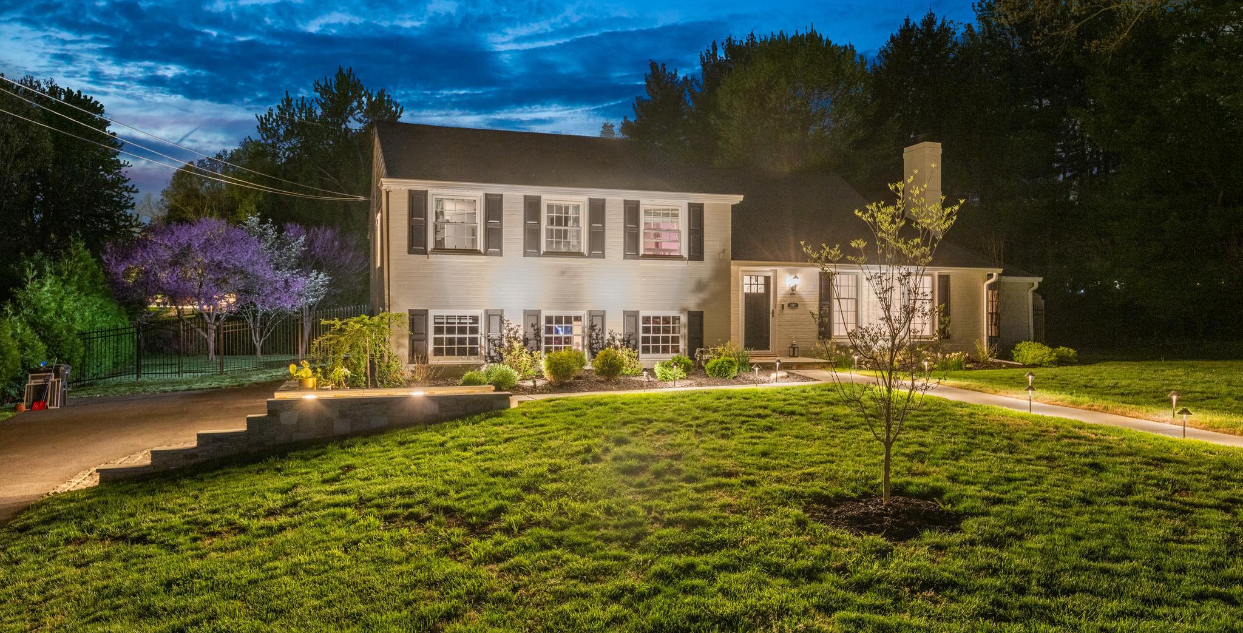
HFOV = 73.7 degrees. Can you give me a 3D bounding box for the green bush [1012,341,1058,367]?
[{"bbox_3d":[10.737,0.970,21.500,1.235,0.680,1.100,0,-1,-18],"label":"green bush"}]

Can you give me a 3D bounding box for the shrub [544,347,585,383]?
[{"bbox_3d":[-1.109,0.951,15.900,0.820,0.671,0.780,0,-1,0],"label":"shrub"}]

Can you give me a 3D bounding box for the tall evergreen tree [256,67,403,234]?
[{"bbox_3d":[-14.870,-5.450,42.000,7.500,14.300,7.200,0,-1,-18],"label":"tall evergreen tree"}]

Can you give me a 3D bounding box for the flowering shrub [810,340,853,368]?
[{"bbox_3d":[4.975,0.885,19.600,1.011,0.666,0.850,0,-1,-18],"label":"flowering shrub"}]

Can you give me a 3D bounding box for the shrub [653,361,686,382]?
[{"bbox_3d":[0.967,1.083,16.500,0.638,0.426,0.620,0,-1,0],"label":"shrub"}]

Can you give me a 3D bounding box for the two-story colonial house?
[{"bbox_3d":[2.740,-1.910,23.730,19.300,6.200,9.800,0,-1,-18],"label":"two-story colonial house"}]

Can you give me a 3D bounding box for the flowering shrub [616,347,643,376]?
[{"bbox_3d":[0.149,0.927,17.000,0.598,0.578,0.600,0,-1,0],"label":"flowering shrub"}]

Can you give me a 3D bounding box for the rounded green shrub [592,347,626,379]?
[{"bbox_3d":[-0.242,0.938,16.500,0.658,0.638,0.640,0,-1,0],"label":"rounded green shrub"}]

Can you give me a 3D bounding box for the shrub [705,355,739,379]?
[{"bbox_3d":[2.065,1.042,17.100,0.702,0.481,0.660,0,-1,0],"label":"shrub"}]

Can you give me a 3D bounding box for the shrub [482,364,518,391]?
[{"bbox_3d":[-2.175,1.092,14.900,0.664,0.507,0.650,0,-1,-18],"label":"shrub"}]

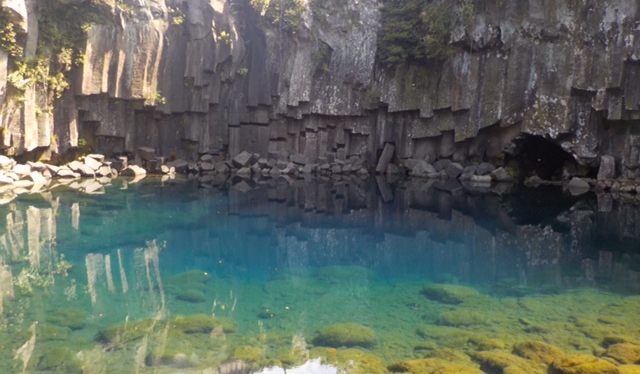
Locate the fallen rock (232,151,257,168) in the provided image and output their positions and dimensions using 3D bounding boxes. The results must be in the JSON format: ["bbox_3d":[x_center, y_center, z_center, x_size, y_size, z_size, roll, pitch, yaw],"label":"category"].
[{"bbox_3d":[-4.473,-1.629,32.865,1.380,0.860,0.950,0,5,-8],"label":"fallen rock"}]

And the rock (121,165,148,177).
[{"bbox_3d":[-9.426,-0.809,28.035,1.270,0.540,0.900,-1,5,-19],"label":"rock"}]

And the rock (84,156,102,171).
[{"bbox_3d":[-11.705,-1.214,28.665,0.900,0.740,0.750,-1,5,-22],"label":"rock"}]

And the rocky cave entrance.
[{"bbox_3d":[12.293,-1.581,30.240,3.400,2.400,1.500,5,6,38],"label":"rocky cave entrance"}]

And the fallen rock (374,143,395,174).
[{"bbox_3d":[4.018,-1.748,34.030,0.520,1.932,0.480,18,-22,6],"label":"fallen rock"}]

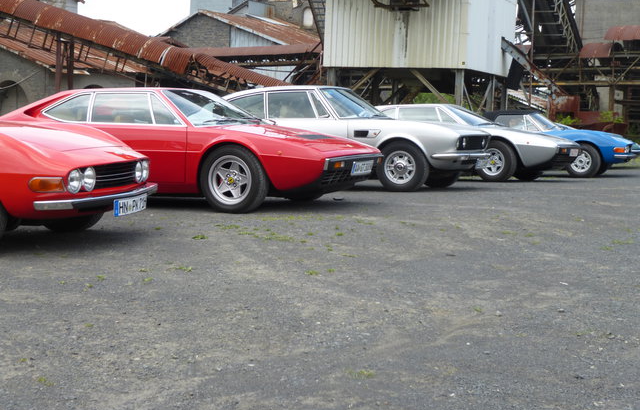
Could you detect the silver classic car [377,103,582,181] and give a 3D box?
[{"bbox_3d":[1.991,-1.092,15.858,4.300,1.180,1.710,5,6,28],"label":"silver classic car"}]

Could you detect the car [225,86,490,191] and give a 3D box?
[{"bbox_3d":[0.029,-0.990,13.486,4.585,1.320,1.830,5,6,24],"label":"car"}]

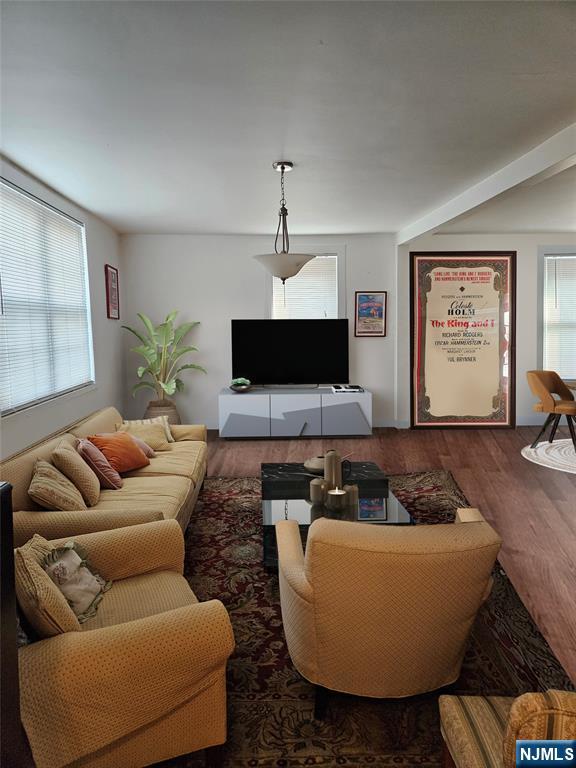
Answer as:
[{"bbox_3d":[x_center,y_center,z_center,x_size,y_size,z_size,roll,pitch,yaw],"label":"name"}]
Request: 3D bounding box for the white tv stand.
[{"bbox_3d":[0.087,0.362,6.274,1.810,0.536,0.430,-1,7,-3],"label":"white tv stand"}]

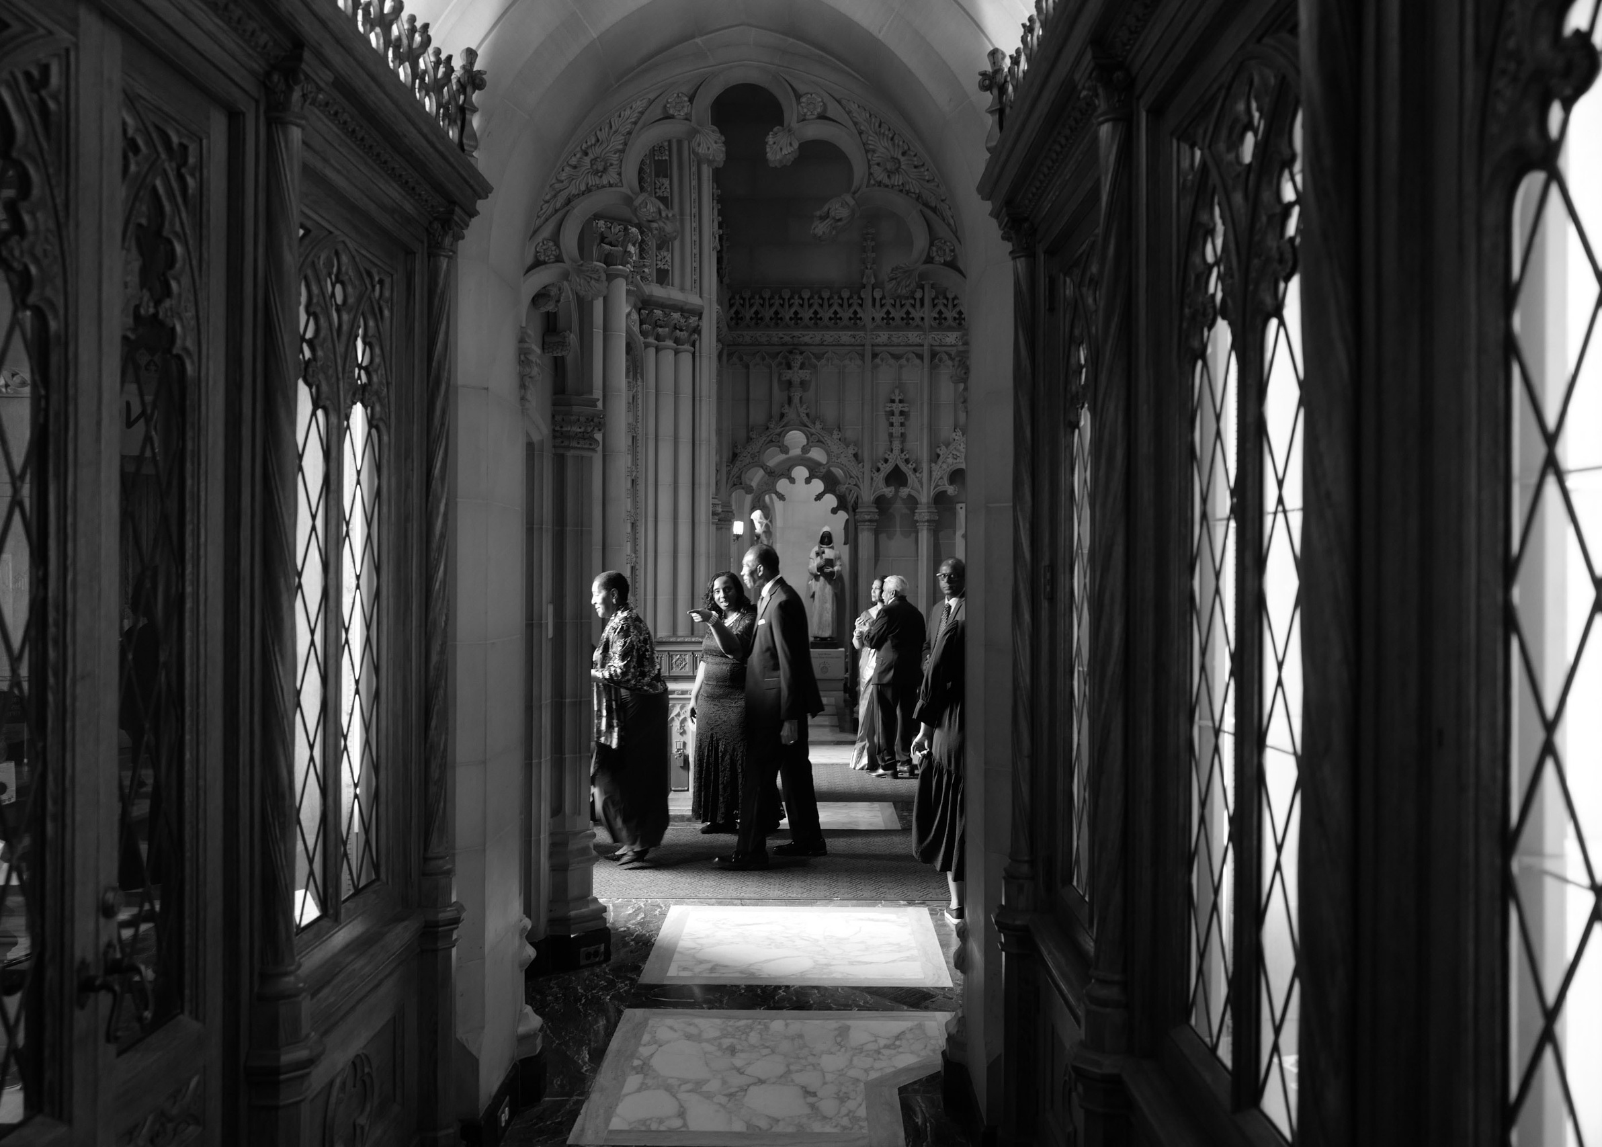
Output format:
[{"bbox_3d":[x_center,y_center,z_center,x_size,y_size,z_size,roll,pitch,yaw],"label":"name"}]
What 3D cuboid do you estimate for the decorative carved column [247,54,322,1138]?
[{"bbox_3d":[-0.955,0.270,2.480,0.140,2.450,0.140,0,0,1],"label":"decorative carved column"}]

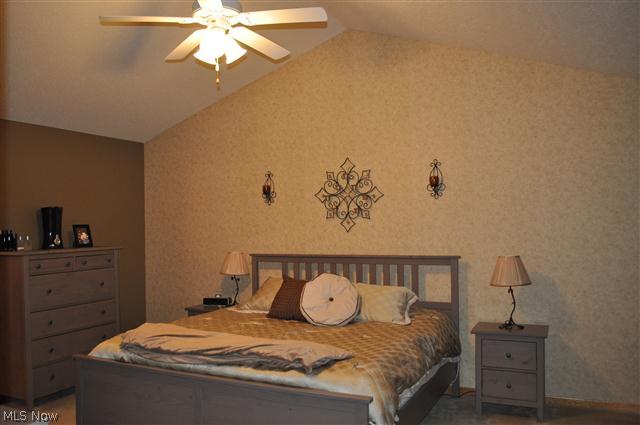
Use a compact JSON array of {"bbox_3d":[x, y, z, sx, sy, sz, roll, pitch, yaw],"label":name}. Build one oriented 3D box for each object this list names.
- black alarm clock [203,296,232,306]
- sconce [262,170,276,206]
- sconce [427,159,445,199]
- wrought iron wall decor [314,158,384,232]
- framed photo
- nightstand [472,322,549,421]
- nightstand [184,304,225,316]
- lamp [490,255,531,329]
[{"bbox_3d":[-1.105,0.951,5.094,0.286,0.084,0.118,-1,-2,12],"label":"black alarm clock"},{"bbox_3d":[-0.534,-0.247,5.000,0.163,0.360,0.108,-2,-2,27],"label":"sconce"},{"bbox_3d":[1.011,-0.291,4.205,0.158,0.353,0.108,-2,-2,27],"label":"sconce"},{"bbox_3d":[0.264,-0.170,4.626,0.734,0.724,0.034,-2,-2,27],"label":"wrought iron wall decor"},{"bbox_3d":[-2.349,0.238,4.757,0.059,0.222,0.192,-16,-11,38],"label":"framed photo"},{"bbox_3d":[1.485,1.220,3.733,0.532,0.640,0.374,-2,-2,27],"label":"nightstand"},{"bbox_3d":[-1.098,1.319,5.061,0.532,0.640,0.374,-2,-2,27],"label":"nightstand"},{"bbox_3d":[1.497,0.622,3.760,0.300,0.561,0.300,-2,-2,27],"label":"lamp"}]

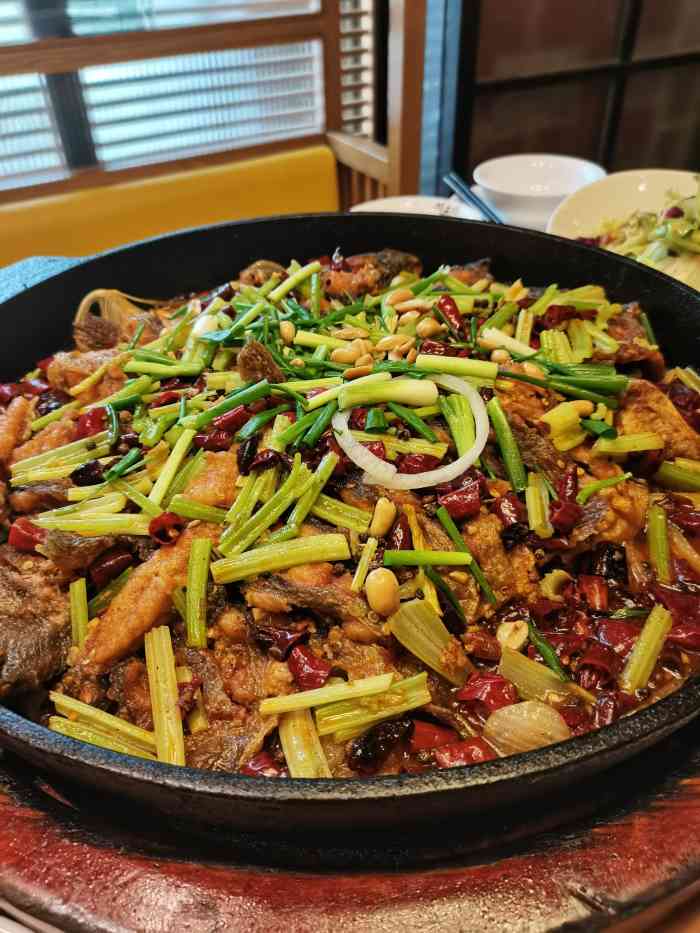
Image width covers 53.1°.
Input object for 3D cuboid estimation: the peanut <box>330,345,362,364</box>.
[{"bbox_3d":[-0.002,-0.051,0.316,0.014,0.008,0.009,-9,39,-10],"label":"peanut"}]

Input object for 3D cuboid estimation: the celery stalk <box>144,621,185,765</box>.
[{"bbox_3d":[-0.052,0.064,0.196,0.008,0.005,0.043,-10,49,-12],"label":"celery stalk"}]

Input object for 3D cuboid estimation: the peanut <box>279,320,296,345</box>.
[{"bbox_3d":[-0.029,-0.063,0.331,0.008,0.007,0.013,0,54,2],"label":"peanut"}]

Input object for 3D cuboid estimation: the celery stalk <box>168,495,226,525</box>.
[{"bbox_3d":[-0.051,0.014,0.236,0.022,0.004,0.005,12,41,18],"label":"celery stalk"}]

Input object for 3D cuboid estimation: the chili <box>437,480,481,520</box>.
[{"bbox_3d":[0.036,0.011,0.232,0.013,0.009,0.011,-10,38,-11],"label":"chili"}]

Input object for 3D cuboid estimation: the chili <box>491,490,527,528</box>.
[{"bbox_3d":[0.058,0.015,0.257,0.009,0.008,0.013,-13,49,-13],"label":"chili"}]

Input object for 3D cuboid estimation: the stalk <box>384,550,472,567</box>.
[{"bbox_3d":[0.026,0.031,0.234,0.029,0.004,0.004,0,40,-1],"label":"stalk"}]

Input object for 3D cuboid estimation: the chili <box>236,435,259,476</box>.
[{"bbox_3d":[-0.041,-0.005,0.280,0.006,0.006,0.020,3,45,7],"label":"chili"}]

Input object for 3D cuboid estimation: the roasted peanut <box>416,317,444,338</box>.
[{"bbox_3d":[0.037,-0.064,0.324,0.012,0.009,0.009,-9,39,-16],"label":"roasted peanut"}]

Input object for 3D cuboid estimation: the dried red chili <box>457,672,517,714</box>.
[{"bbox_3d":[0.036,0.059,0.183,0.015,0.007,0.011,-2,38,-1],"label":"dried red chili"}]

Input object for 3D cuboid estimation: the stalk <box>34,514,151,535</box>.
[{"bbox_3d":[-0.089,0.020,0.244,0.041,0.005,0.007,2,39,3],"label":"stalk"}]

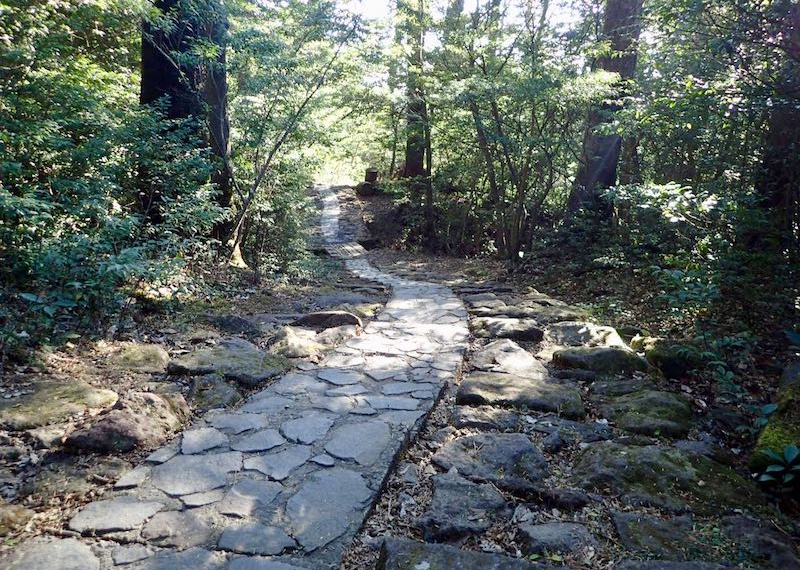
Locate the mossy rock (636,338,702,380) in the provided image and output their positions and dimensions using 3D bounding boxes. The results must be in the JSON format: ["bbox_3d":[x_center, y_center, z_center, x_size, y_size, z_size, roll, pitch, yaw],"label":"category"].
[{"bbox_3d":[2.642,0.716,5.700,0.560,0.310,0.480,2,8,9],"label":"mossy rock"}]

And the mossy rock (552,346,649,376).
[{"bbox_3d":[1.971,0.754,5.750,0.860,0.210,0.500,2,8,6],"label":"mossy rock"}]

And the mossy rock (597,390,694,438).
[{"bbox_3d":[1.841,0.976,4.400,0.660,0.190,0.540,2,8,6],"label":"mossy rock"}]

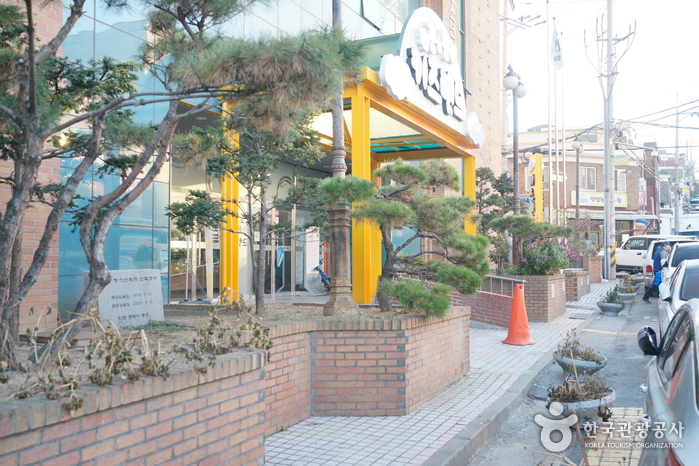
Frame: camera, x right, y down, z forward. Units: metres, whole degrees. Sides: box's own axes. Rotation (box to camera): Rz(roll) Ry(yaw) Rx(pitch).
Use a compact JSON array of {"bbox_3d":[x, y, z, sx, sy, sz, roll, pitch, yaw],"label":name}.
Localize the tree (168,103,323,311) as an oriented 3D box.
[{"bbox_3d":[-1.122,-0.234,7.400,1.740,2.250,1.600,0,-2,0],"label":"tree"}]

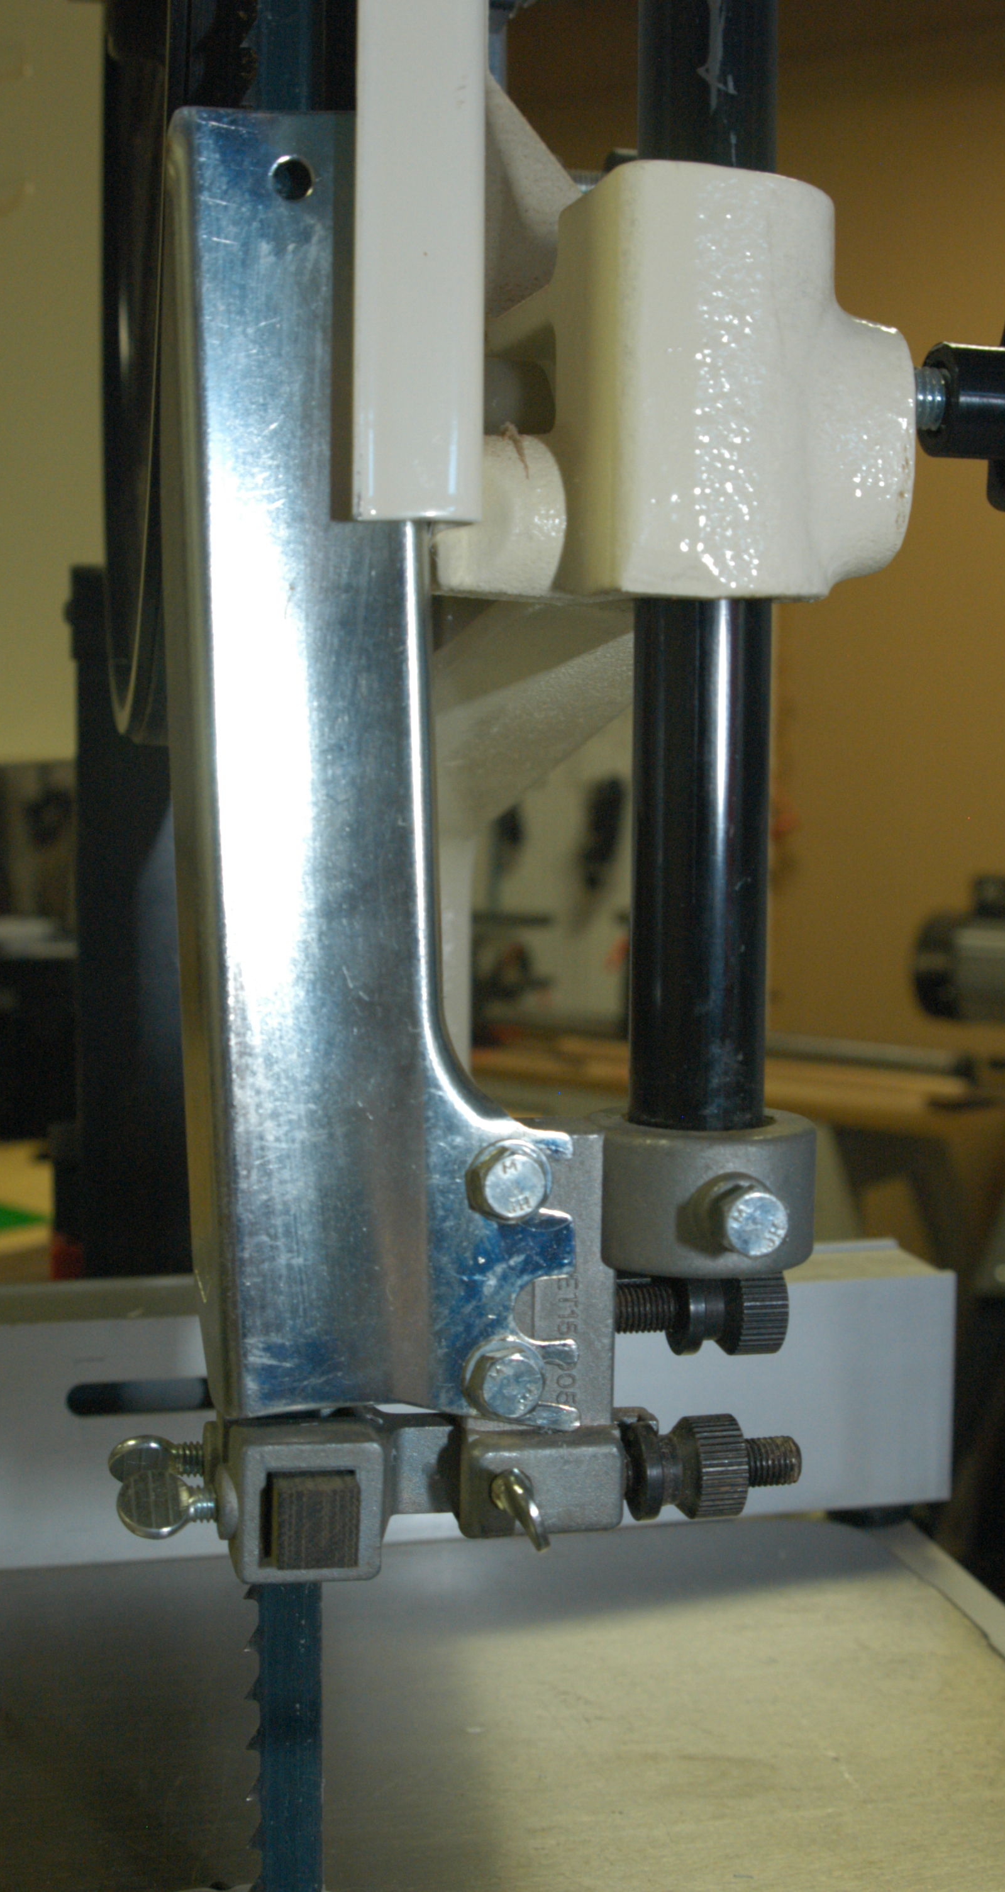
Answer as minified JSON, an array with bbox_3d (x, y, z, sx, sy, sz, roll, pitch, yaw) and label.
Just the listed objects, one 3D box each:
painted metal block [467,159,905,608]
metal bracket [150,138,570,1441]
[{"bbox_3d":[0.031,-0.088,0.362,0.075,0.066,0.048,-1,4,-11],"label":"painted metal block"},{"bbox_3d":[-0.021,-0.023,0.342,0.058,0.200,0.031,-3,5,-10],"label":"metal bracket"}]

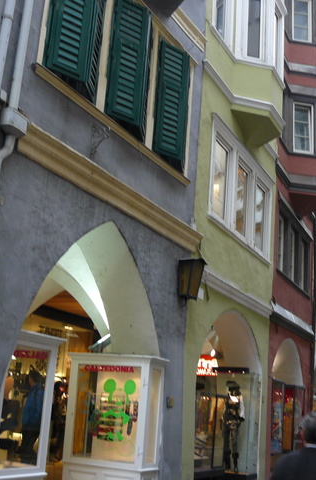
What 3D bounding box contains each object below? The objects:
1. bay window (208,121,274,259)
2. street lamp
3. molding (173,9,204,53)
[{"bbox_3d":[1.686,-0.862,12.638,0.200,1.840,3.200,-3,-17,26],"label":"bay window"},{"bbox_3d":[0.493,0.561,9.388,0.290,0.600,0.290,-4,-17,28],"label":"street lamp"},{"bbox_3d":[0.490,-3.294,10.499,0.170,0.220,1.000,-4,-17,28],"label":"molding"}]

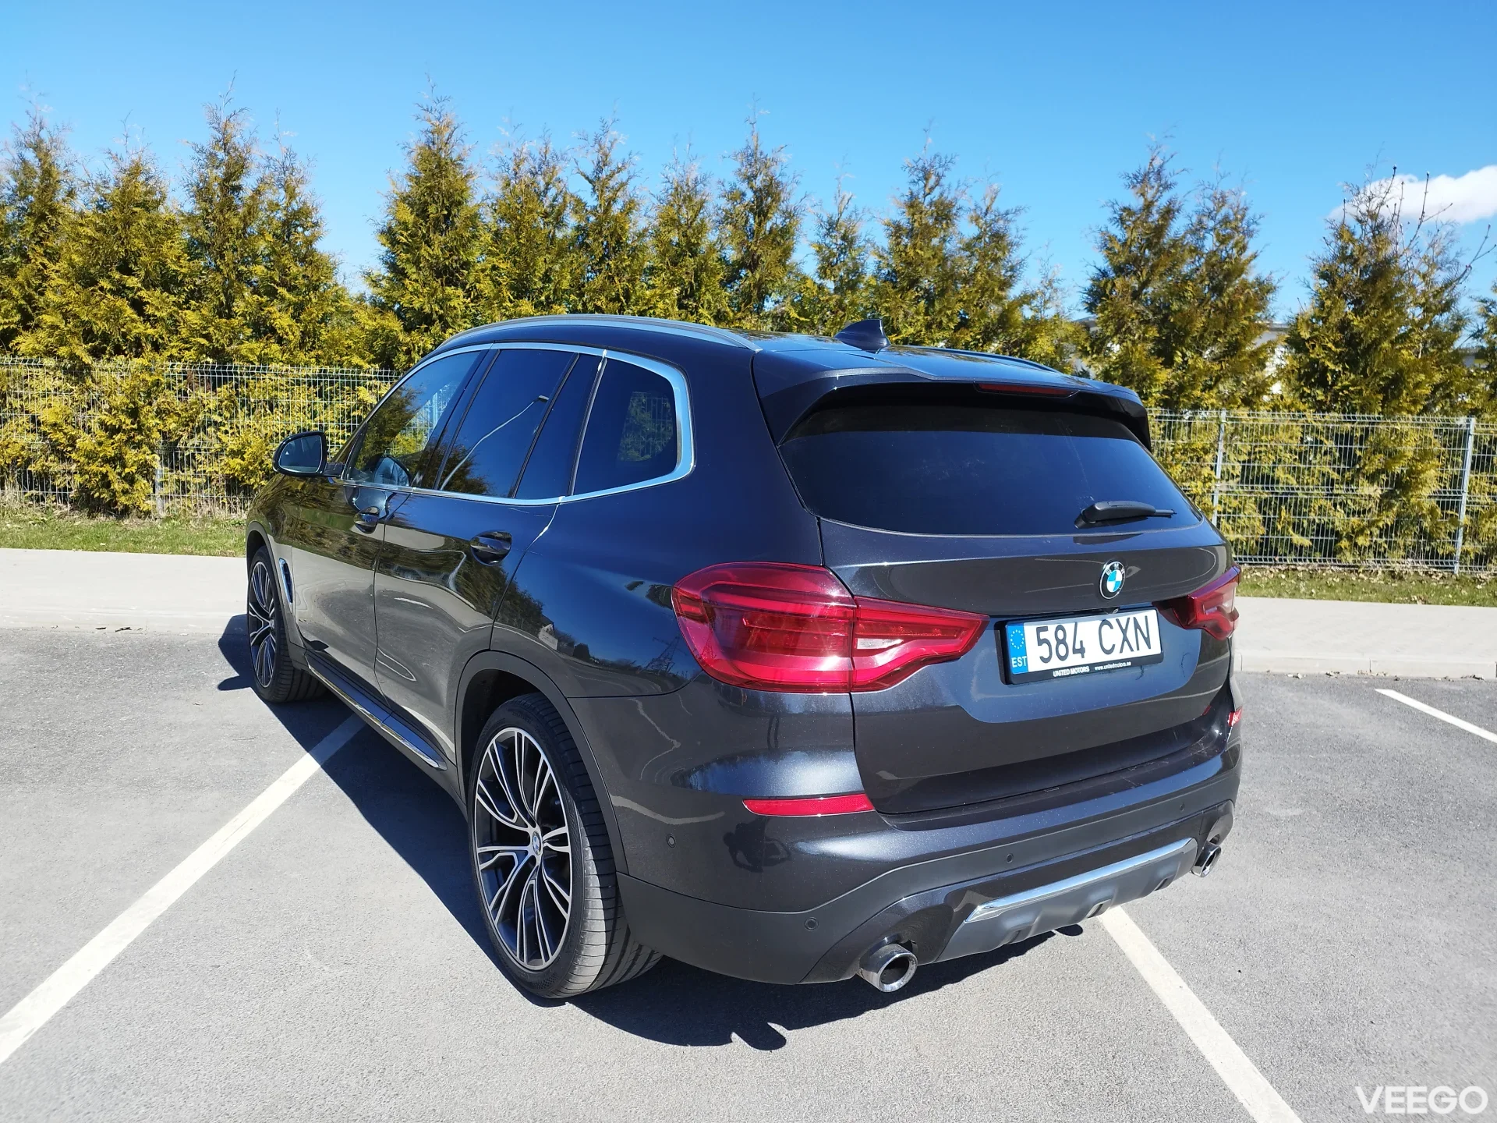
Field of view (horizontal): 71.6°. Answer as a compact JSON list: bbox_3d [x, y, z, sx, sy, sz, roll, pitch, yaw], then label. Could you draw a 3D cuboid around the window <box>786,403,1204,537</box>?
[{"bbox_3d":[0.670,-0.213,2.313,1.310,0.360,0.100,-2,-25,-36],"label":"window"}]

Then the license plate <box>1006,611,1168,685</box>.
[{"bbox_3d":[0.736,0.173,2.242,0.530,0.122,0.022,-2,-6,-36],"label":"license plate"}]

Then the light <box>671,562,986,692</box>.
[{"bbox_3d":[0.174,0.099,1.946,0.620,0.230,0.255,-2,9,-36],"label":"light"}]

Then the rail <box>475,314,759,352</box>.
[{"bbox_3d":[-0.566,-0.643,2.994,0.070,0.120,1.980,-2,9,-36],"label":"rail"}]

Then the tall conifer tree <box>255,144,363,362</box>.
[{"bbox_3d":[-4.424,-2.284,10.080,1.300,3.500,1.300,2,7,0],"label":"tall conifer tree"}]

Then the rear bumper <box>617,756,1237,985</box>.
[{"bbox_3d":[0.637,0.596,2.414,1.840,0.420,0.530,-2,9,-36],"label":"rear bumper"}]

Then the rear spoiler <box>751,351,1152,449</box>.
[{"bbox_3d":[0.504,-0.377,2.506,1.270,0.235,0.450,-2,9,-36],"label":"rear spoiler"}]

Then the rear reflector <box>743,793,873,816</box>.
[{"bbox_3d":[0.110,0.436,1.889,0.250,0.036,0.040,1,8,-14],"label":"rear reflector"}]

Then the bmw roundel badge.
[{"bbox_3d":[0.768,0.040,2.192,0.082,0.082,0.014,-2,3,-36],"label":"bmw roundel badge"}]

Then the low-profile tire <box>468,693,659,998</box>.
[{"bbox_3d":[-0.440,0.672,2.552,0.280,0.715,0.720,-2,9,-36],"label":"low-profile tire"}]

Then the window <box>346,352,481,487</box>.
[{"bbox_3d":[-1.151,-0.464,3.508,0.070,0.490,0.980,23,-6,-36],"label":"window"}]

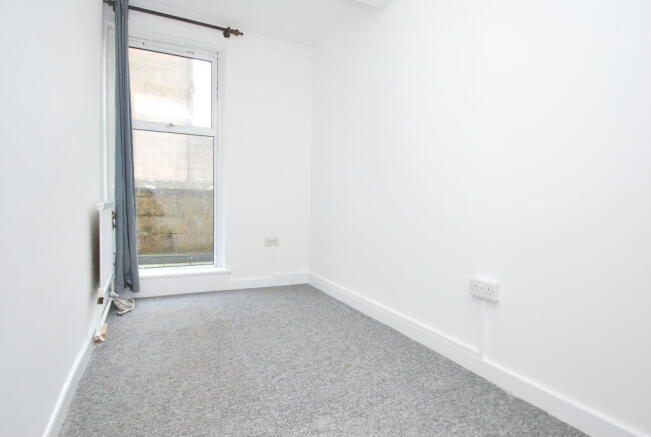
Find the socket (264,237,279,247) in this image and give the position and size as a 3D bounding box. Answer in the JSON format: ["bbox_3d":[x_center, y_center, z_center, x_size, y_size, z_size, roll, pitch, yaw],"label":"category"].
[{"bbox_3d":[-0.529,0.235,3.214,0.147,0.088,0.036,0,3,-24],"label":"socket"}]

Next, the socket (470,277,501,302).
[{"bbox_3d":[0.779,0.349,1.577,0.036,0.088,0.147,-1,3,-28],"label":"socket"}]

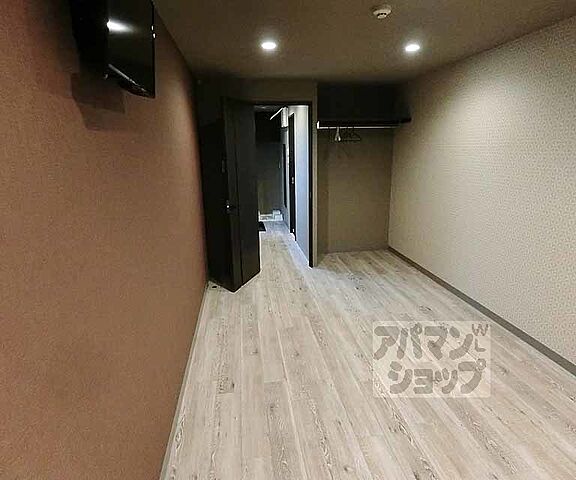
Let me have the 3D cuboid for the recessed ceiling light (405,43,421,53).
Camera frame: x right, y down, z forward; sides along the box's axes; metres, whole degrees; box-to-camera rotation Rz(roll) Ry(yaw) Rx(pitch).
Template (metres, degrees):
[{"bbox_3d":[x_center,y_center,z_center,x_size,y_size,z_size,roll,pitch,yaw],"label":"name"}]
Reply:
[{"bbox_3d":[1.052,-1.616,2.774,0.125,0.030,0.125,-3,16,-7],"label":"recessed ceiling light"}]

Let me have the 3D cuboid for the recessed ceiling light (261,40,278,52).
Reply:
[{"bbox_3d":[-0.150,-1.548,2.629,0.125,0.030,0.125,-3,16,-7],"label":"recessed ceiling light"}]

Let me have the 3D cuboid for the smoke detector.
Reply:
[{"bbox_3d":[0.566,-1.360,1.974,0.110,0.042,0.110,-3,16,-7],"label":"smoke detector"}]

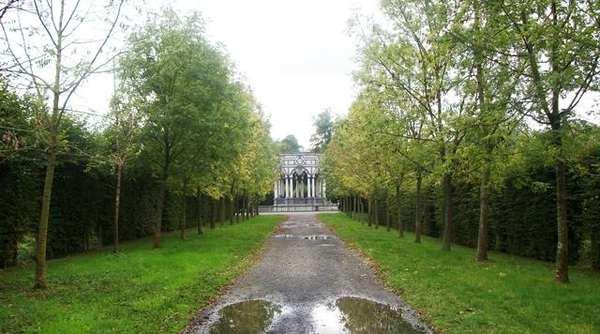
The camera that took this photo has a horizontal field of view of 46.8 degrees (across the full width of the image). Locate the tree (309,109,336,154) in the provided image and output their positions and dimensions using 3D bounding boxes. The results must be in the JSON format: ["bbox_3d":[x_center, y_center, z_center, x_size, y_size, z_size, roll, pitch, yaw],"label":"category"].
[{"bbox_3d":[3.600,-1.500,112.000,5.500,16.000,5.500,0,-3,0],"label":"tree"}]

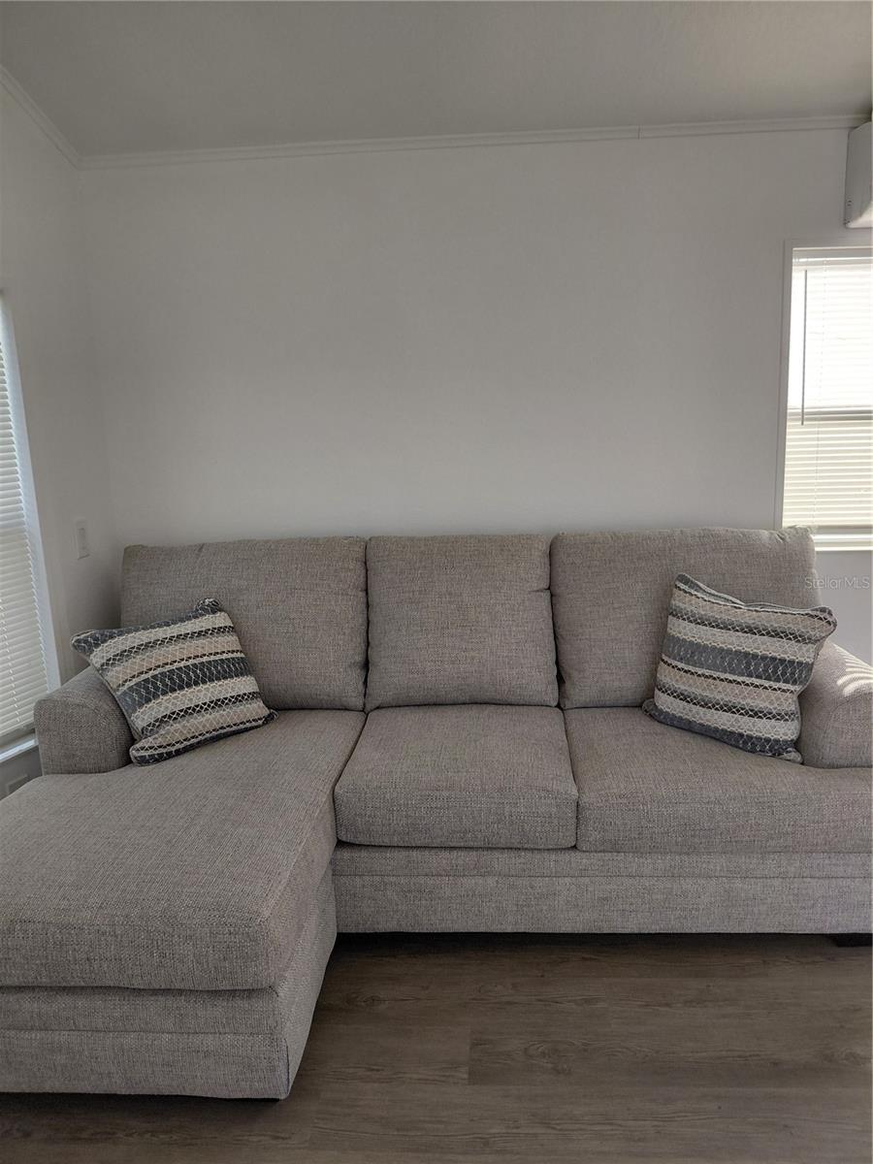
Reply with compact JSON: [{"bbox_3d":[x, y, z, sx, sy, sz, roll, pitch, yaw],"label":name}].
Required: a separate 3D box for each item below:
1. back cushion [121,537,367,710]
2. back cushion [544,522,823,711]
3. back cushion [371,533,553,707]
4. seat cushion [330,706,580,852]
[{"bbox_3d":[-0.600,0.140,2.698,0.770,0.530,0.210,-1,-2,4],"label":"back cushion"},{"bbox_3d":[0.756,0.110,2.606,0.770,0.530,0.210,-1,-2,4],"label":"back cushion"},{"bbox_3d":[0.078,0.125,2.652,0.590,0.530,0.210,-1,-2,4],"label":"back cushion"},{"bbox_3d":[0.071,0.520,2.400,0.610,0.195,0.580,-1,10,4],"label":"seat cushion"}]

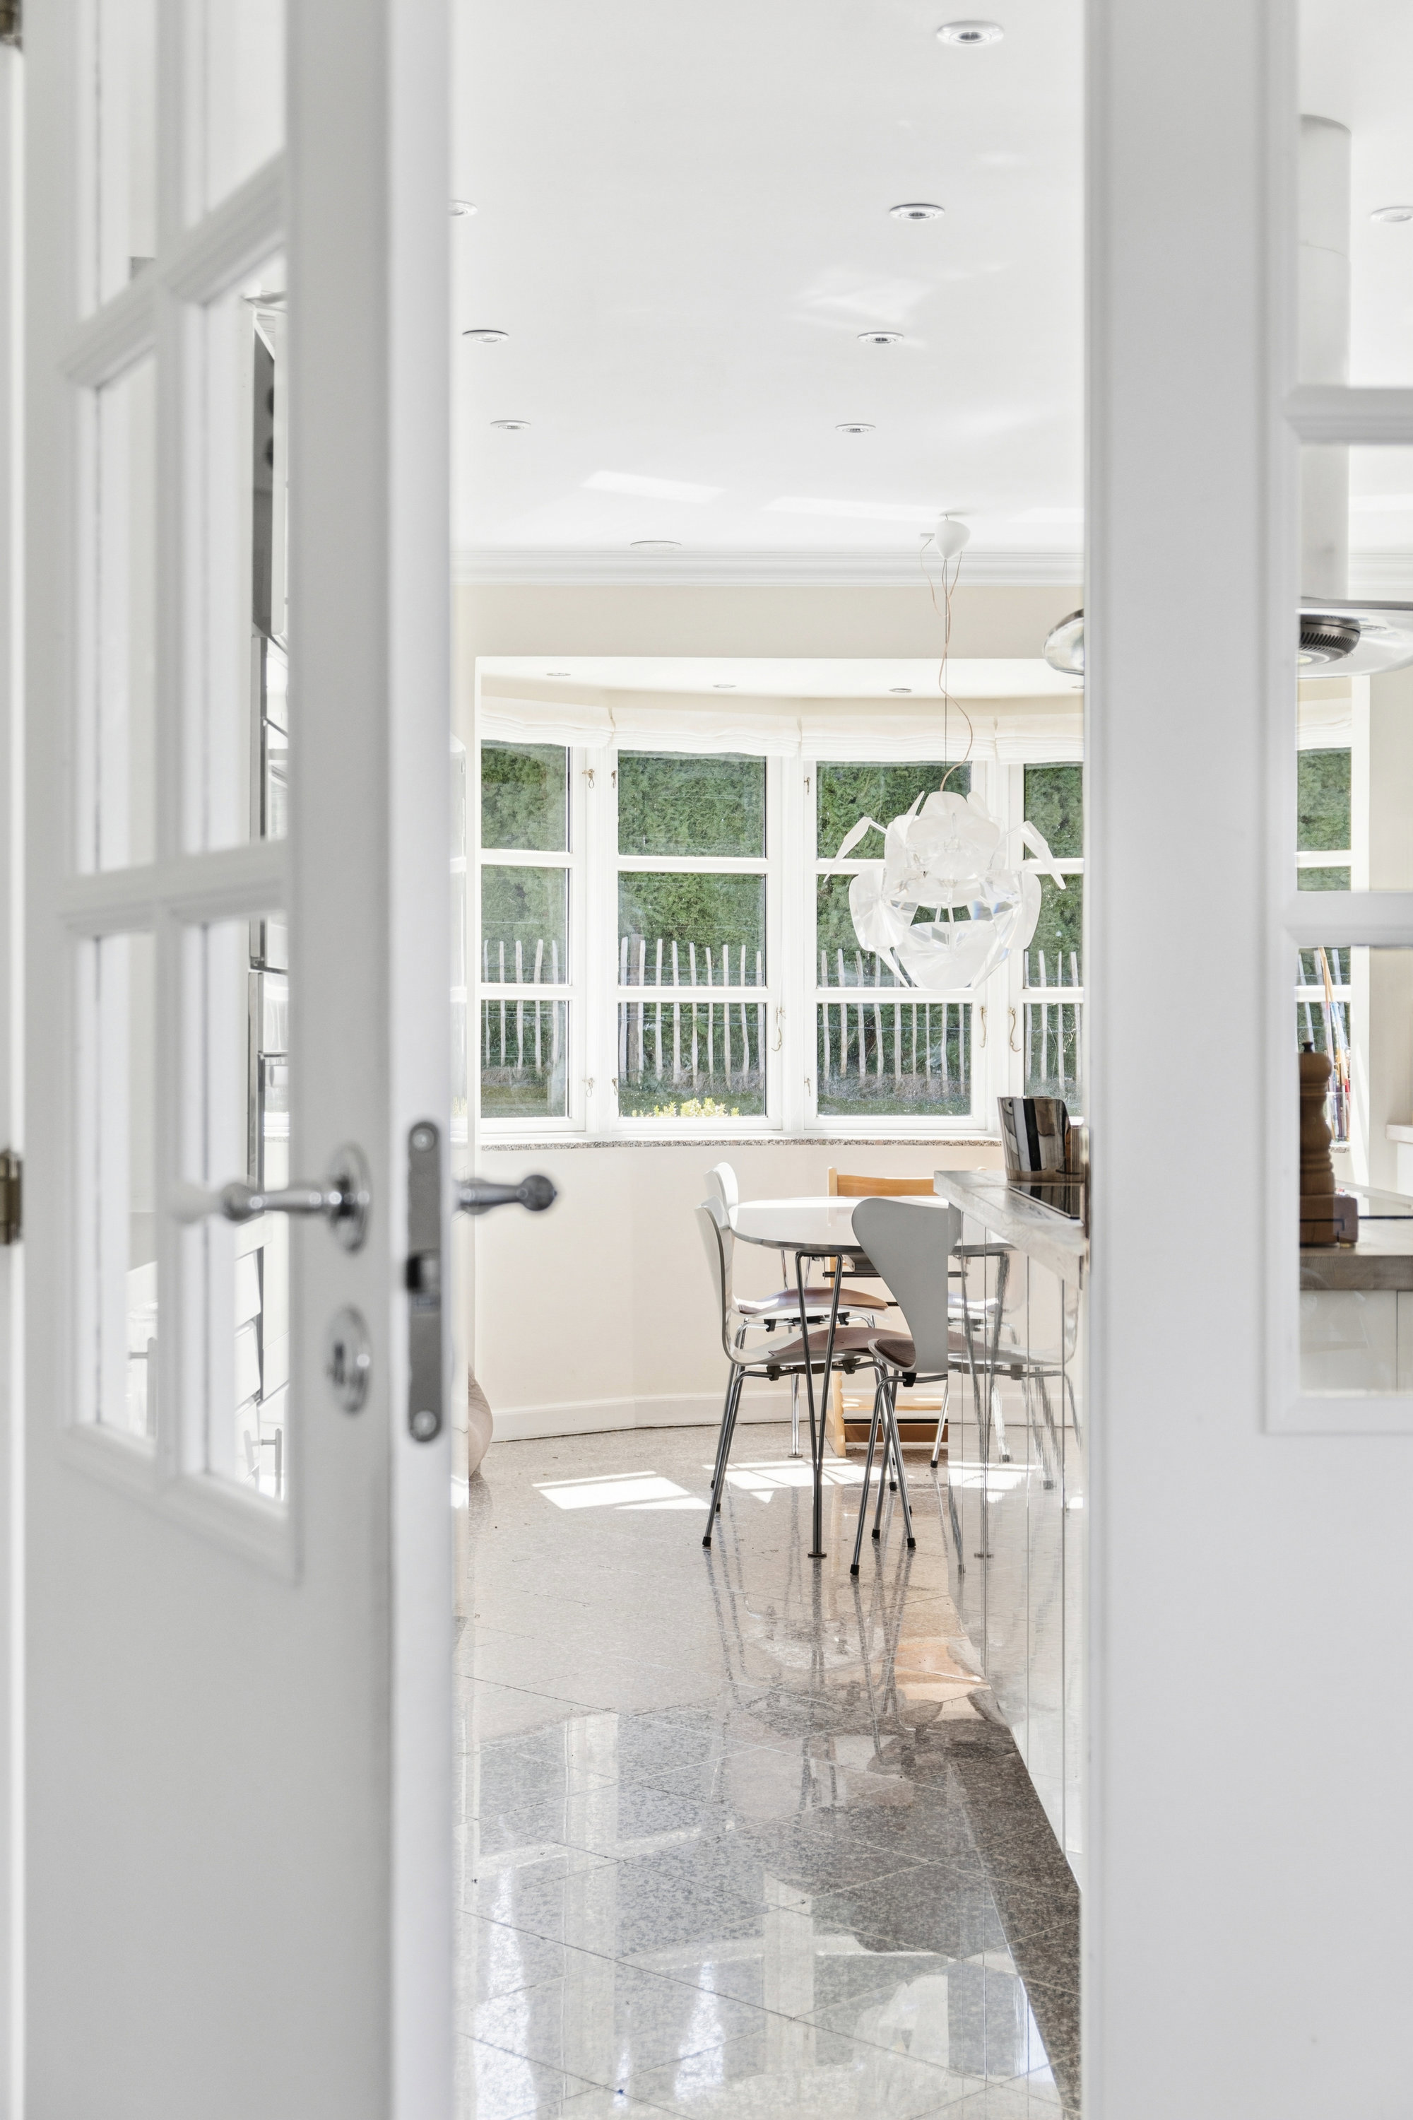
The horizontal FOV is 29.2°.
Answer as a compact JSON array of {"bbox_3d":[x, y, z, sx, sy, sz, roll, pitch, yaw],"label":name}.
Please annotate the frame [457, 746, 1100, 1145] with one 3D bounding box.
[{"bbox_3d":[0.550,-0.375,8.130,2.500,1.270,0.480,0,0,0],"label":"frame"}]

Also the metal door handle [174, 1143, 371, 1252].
[{"bbox_3d":[-0.231,0.071,1.370,0.068,0.054,0.145,0,0,-27],"label":"metal door handle"}]

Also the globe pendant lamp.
[{"bbox_3d":[0.603,-0.777,6.870,0.610,1.205,0.610,0,0,0],"label":"globe pendant lamp"}]

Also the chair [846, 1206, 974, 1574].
[{"bbox_3d":[0.590,0.718,6.140,0.500,0.820,0.520,0,0,11],"label":"chair"}]

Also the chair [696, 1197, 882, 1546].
[{"bbox_3d":[0.247,0.733,6.530,0.520,0.785,0.500,0,0,3],"label":"chair"}]

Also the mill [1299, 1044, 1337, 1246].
[{"bbox_3d":[0.745,0.105,3.360,0.070,0.247,0.070,0,0,0],"label":"mill"}]

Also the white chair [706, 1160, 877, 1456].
[{"bbox_3d":[0.263,0.705,7.320,0.520,0.820,0.500,0,0,5],"label":"white chair"}]

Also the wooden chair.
[{"bbox_3d":[0.595,0.720,7.880,0.460,0.790,0.490,0,0,0],"label":"wooden chair"}]

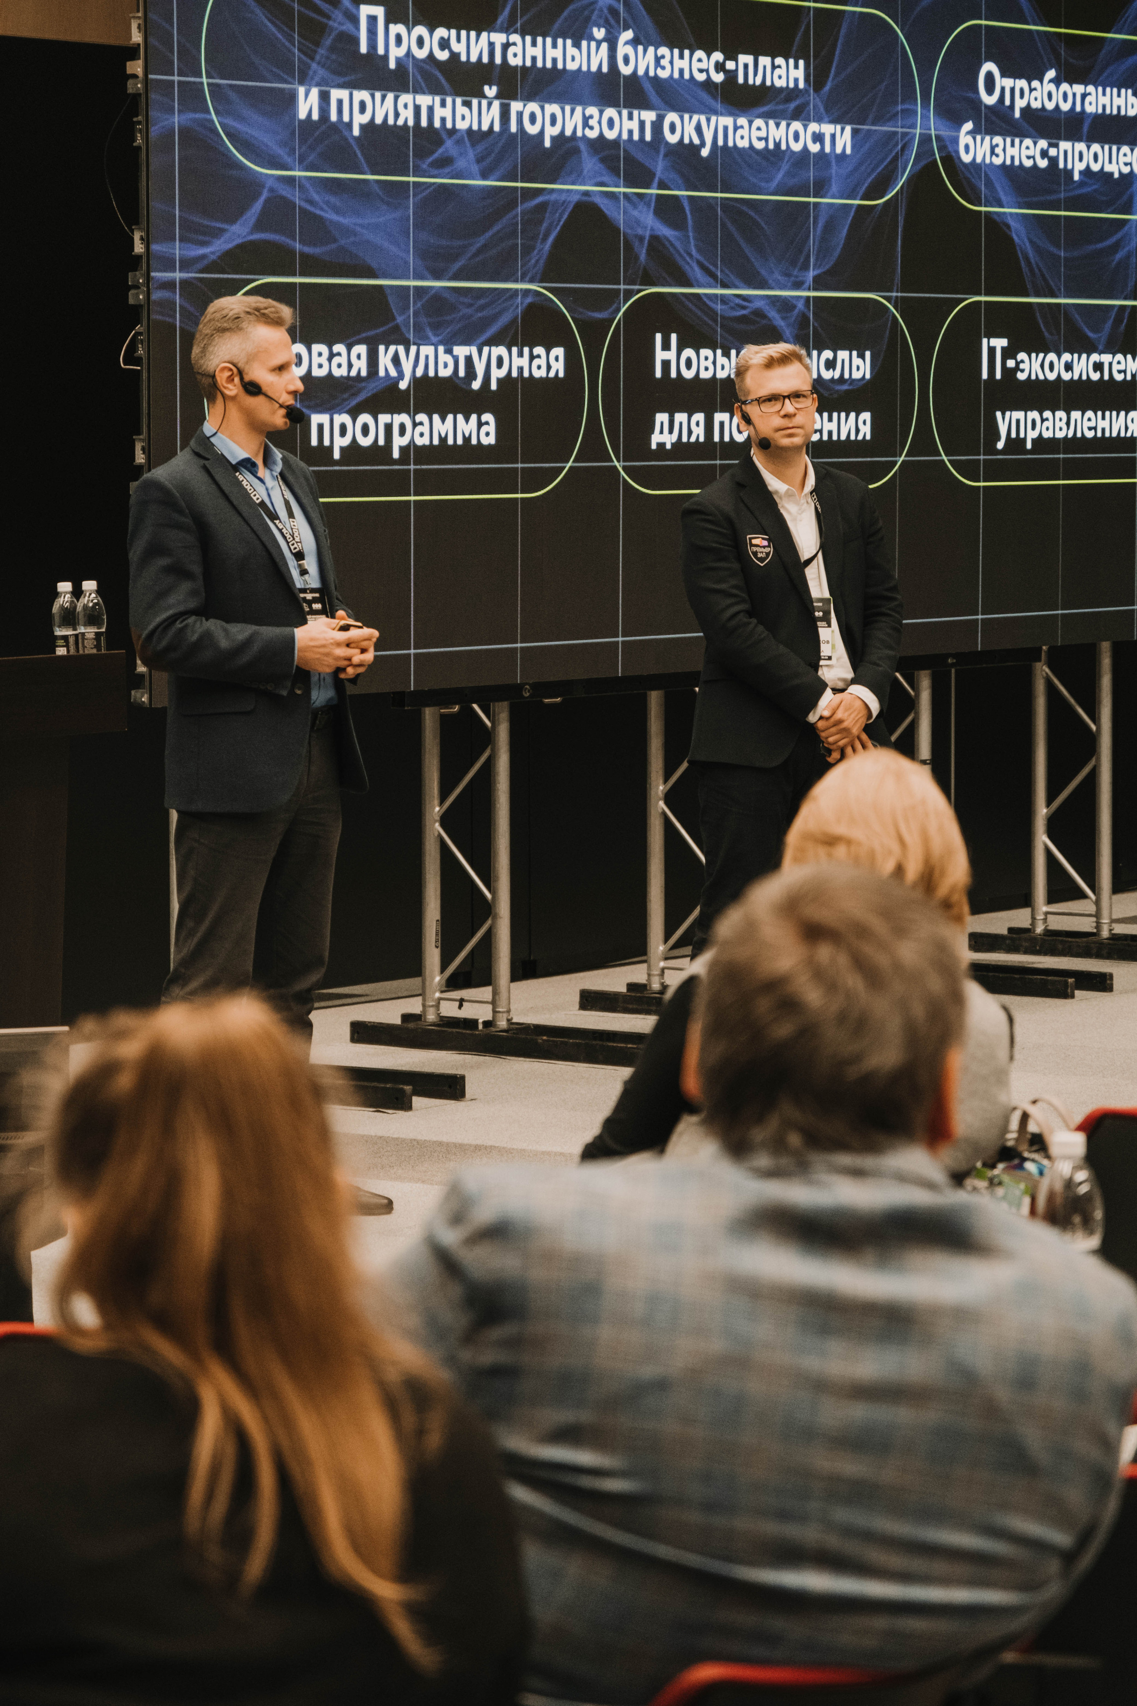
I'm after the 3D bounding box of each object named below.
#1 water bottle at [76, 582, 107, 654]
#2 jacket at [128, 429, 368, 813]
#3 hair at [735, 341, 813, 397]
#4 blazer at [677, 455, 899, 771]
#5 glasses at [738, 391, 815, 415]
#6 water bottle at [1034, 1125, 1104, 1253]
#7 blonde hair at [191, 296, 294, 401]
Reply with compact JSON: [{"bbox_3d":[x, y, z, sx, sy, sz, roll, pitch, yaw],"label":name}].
[{"bbox_3d":[-1.048,-0.492,10.200,0.066,0.210,0.066,0,6,0],"label":"water bottle"},{"bbox_3d":[-0.655,-0.473,9.480,0.400,0.785,0.530,3,6,29],"label":"jacket"},{"bbox_3d":[0.488,-1.141,11.120,0.180,0.175,0.200,-7,6,-22],"label":"hair"},{"bbox_3d":[0.541,-0.582,11.180,0.530,0.760,0.360,-3,6,-27],"label":"blazer"},{"bbox_3d":[0.496,-1.075,11.080,0.143,0.047,0.145,-7,6,-22],"label":"glasses"},{"bbox_3d":[0.470,0.364,4.350,0.066,0.210,0.066,0,6,0],"label":"water bottle"},{"bbox_3d":[-0.658,-1.019,9.380,0.208,0.212,0.165,1,6,7],"label":"blonde hair"}]

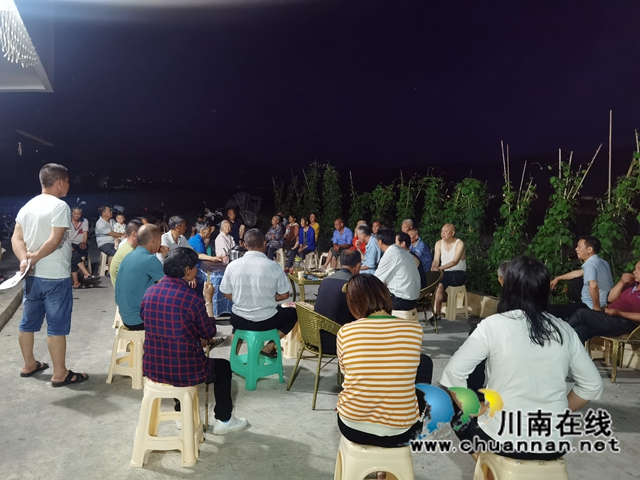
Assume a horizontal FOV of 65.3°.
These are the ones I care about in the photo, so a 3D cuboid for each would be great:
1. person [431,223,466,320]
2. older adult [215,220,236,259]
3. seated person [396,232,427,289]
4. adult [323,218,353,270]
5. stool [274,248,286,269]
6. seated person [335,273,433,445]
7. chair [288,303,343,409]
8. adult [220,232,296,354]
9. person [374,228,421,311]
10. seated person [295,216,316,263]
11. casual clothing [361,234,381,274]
[{"bbox_3d":[1.659,0.419,6.590,0.740,1.280,0.500,-2,5,-41],"label":"person"},{"bbox_3d":[-1.420,0.342,7.650,0.460,1.220,0.680,1,4,-30],"label":"older adult"},{"bbox_3d":[0.967,0.495,5.995,0.800,1.170,0.500,2,4,5],"label":"seated person"},{"bbox_3d":[0.357,0.071,11.582,0.560,1.180,0.800,5,5,33],"label":"adult"},{"bbox_3d":[-0.986,0.404,11.358,0.340,0.445,0.340,3,4,15],"label":"stool"},{"bbox_3d":[0.313,0.720,2.425,0.540,1.160,0.840,3,4,15],"label":"seated person"},{"bbox_3d":[0.088,0.833,3.837,0.560,0.720,0.540,0,5,-32],"label":"chair"},{"bbox_3d":[-0.530,0.550,4.480,0.600,1.290,0.820,3,4,2],"label":"adult"},{"bbox_3d":[0.671,0.506,5.246,0.840,1.220,0.520,6,5,40],"label":"person"},{"bbox_3d":[-0.422,0.076,11.332,0.500,1.210,0.850,4,5,37],"label":"seated person"},{"bbox_3d":[0.713,0.189,6.728,0.420,0.530,0.460,5,5,30],"label":"casual clothing"}]

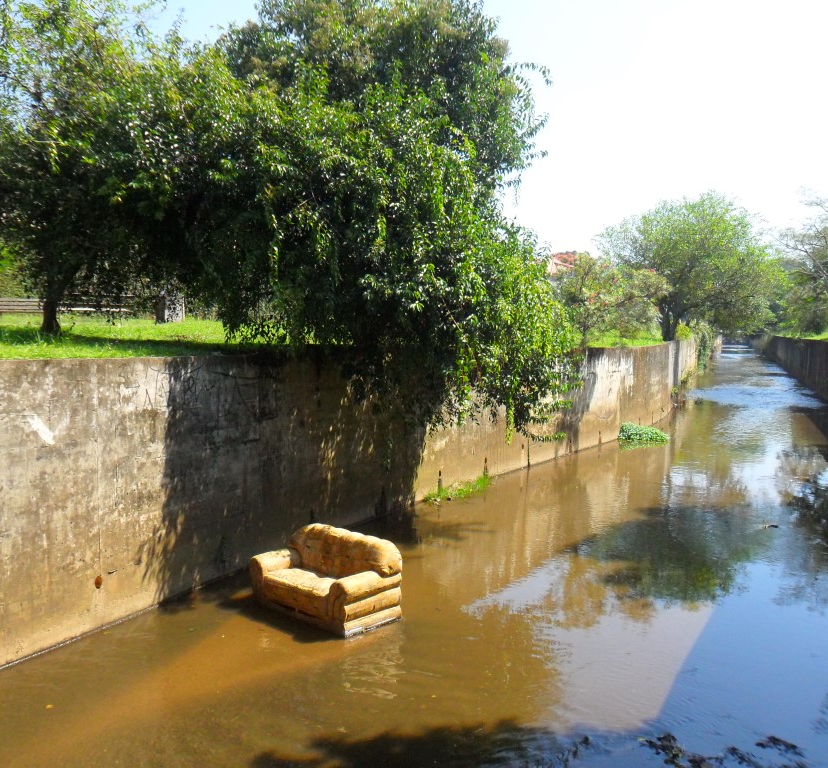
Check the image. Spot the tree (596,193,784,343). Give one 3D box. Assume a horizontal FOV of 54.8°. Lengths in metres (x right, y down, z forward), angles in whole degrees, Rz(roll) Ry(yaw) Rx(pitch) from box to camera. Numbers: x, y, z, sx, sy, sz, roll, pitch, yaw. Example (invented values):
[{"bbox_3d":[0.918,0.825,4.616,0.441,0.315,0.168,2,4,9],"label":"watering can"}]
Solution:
[{"bbox_3d":[12.245,-5.200,35.500,7.800,6.700,7.400,0,3,0],"label":"tree"}]

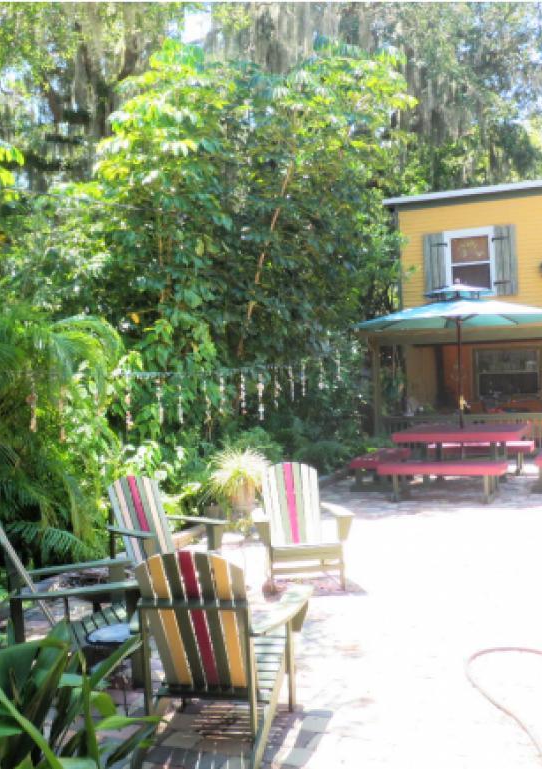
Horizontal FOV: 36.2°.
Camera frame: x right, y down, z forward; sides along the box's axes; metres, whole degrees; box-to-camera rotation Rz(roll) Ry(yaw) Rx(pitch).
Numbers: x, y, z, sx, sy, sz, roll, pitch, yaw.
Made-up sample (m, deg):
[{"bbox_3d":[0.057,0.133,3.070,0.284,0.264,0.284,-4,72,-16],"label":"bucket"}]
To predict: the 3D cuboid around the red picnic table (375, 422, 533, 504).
[{"bbox_3d":[2.558,1.008,11.295,1.620,0.790,2.700,-2,0,23],"label":"red picnic table"}]

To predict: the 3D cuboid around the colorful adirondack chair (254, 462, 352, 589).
[{"bbox_3d":[0.214,1.086,6.480,0.751,0.894,0.839,-3,0,-6],"label":"colorful adirondack chair"}]

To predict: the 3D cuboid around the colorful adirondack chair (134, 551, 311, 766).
[{"bbox_3d":[-0.253,1.123,3.687,0.751,0.894,0.839,-2,0,14],"label":"colorful adirondack chair"}]

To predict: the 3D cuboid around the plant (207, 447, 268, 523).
[{"bbox_3d":[-0.345,1.083,8.800,0.660,0.800,0.640,-2,0,0],"label":"plant"}]

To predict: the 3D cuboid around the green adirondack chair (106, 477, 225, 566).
[{"bbox_3d":[-0.827,1.133,6.156,0.839,0.894,0.751,-2,0,43],"label":"green adirondack chair"}]

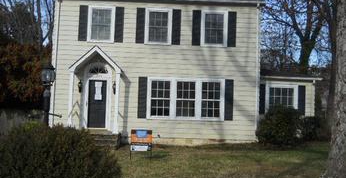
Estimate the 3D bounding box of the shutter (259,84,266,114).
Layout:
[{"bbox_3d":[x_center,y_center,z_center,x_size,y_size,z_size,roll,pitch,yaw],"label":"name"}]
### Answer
[{"bbox_3d":[4.226,0.497,17.530,0.342,1.400,0.045,2,-3,-1],"label":"shutter"}]

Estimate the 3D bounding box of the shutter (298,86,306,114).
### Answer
[{"bbox_3d":[6.152,0.565,17.573,0.342,1.400,0.045,2,-3,-1],"label":"shutter"}]

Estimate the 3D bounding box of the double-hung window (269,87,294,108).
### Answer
[{"bbox_3d":[5.161,0.527,17.571,1.220,1.170,0.100,2,-3,-1],"label":"double-hung window"}]

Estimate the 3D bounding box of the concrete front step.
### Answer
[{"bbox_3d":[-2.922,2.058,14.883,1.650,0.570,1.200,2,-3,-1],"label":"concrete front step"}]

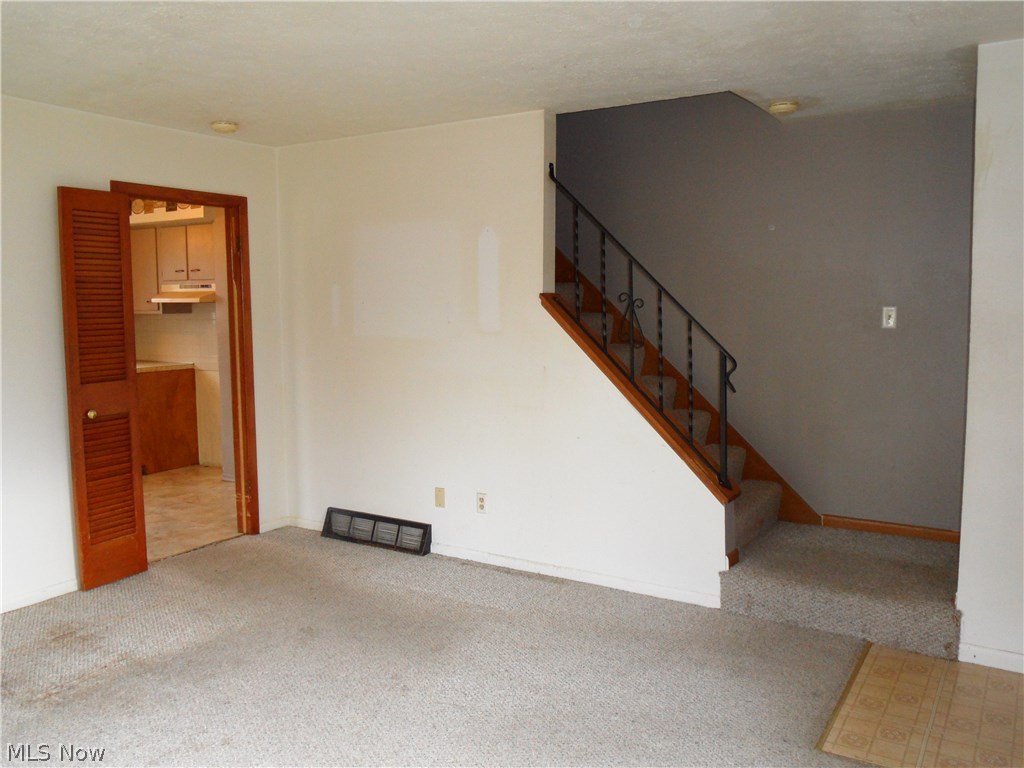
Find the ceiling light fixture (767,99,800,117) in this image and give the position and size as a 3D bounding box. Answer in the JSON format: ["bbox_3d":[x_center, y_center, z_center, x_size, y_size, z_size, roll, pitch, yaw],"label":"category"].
[{"bbox_3d":[1.355,-1.367,4.129,0.150,0.042,0.150,3,7,32],"label":"ceiling light fixture"}]

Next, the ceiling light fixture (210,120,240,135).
[{"bbox_3d":[-1.561,-1.392,4.508,0.151,0.042,0.151,3,7,32],"label":"ceiling light fixture"}]

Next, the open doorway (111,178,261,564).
[{"bbox_3d":[-1.880,-0.052,4.812,0.122,2.104,0.892,3,7,32],"label":"open doorway"}]

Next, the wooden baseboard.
[{"bbox_3d":[2.029,0.778,4.449,0.689,0.064,0.018,3,7,32],"label":"wooden baseboard"}]

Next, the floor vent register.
[{"bbox_3d":[-0.857,0.892,5.055,0.812,0.166,0.085,3,7,32],"label":"floor vent register"}]

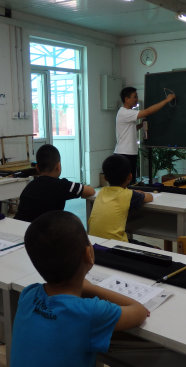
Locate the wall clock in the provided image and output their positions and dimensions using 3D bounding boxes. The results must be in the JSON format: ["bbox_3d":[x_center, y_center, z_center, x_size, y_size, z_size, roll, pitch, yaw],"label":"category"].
[{"bbox_3d":[1.050,-2.384,7.210,0.350,0.350,0.050,5,12,32],"label":"wall clock"}]

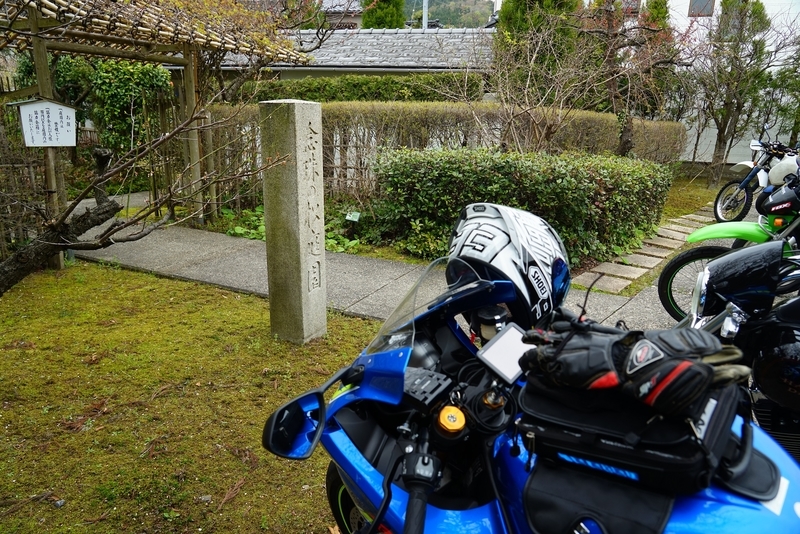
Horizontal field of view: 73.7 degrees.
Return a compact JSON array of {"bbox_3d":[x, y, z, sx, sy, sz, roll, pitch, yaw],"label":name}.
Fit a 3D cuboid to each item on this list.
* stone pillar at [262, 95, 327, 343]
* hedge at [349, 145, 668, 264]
[{"bbox_3d":[-0.700,-0.290,3.590,0.273,1.580,0.273,9,18,25],"label":"stone pillar"},{"bbox_3d":[1.670,-0.960,7.100,2.600,0.970,2.700,14,21,38],"label":"hedge"}]

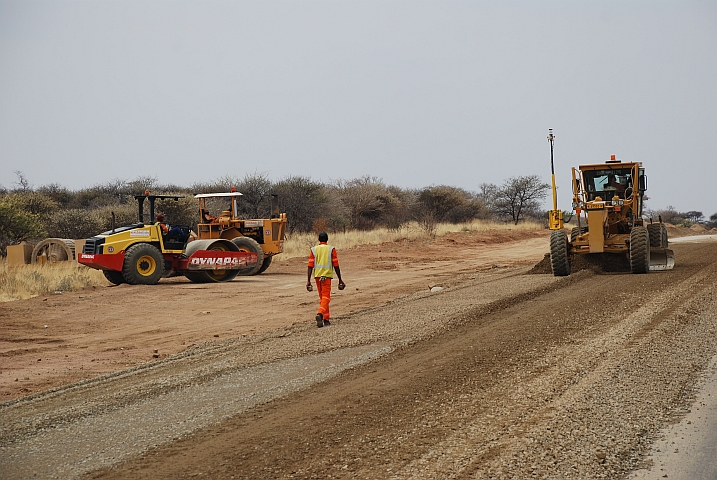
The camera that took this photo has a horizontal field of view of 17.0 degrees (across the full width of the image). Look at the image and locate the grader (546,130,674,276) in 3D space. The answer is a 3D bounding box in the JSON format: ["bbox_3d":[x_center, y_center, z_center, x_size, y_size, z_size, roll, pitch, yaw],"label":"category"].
[{"bbox_3d":[7.010,-1.025,66.300,3.200,3.900,8.700,0,0,10],"label":"grader"}]

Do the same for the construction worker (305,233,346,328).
[{"bbox_3d":[-0.583,0.729,43.600,0.700,1.740,0.500,0,0,3],"label":"construction worker"}]

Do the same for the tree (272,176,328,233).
[{"bbox_3d":[-3.393,-1.960,140.000,3.600,3.700,3.600,0,0,0],"label":"tree"}]

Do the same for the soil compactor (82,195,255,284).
[{"bbox_3d":[-6.416,-0.061,80.800,5.500,3.050,2.300,0,0,-28],"label":"soil compactor"}]

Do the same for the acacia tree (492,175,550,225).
[{"bbox_3d":[14.986,-3.678,220.000,5.300,4.700,5.000,0,0,0],"label":"acacia tree"}]

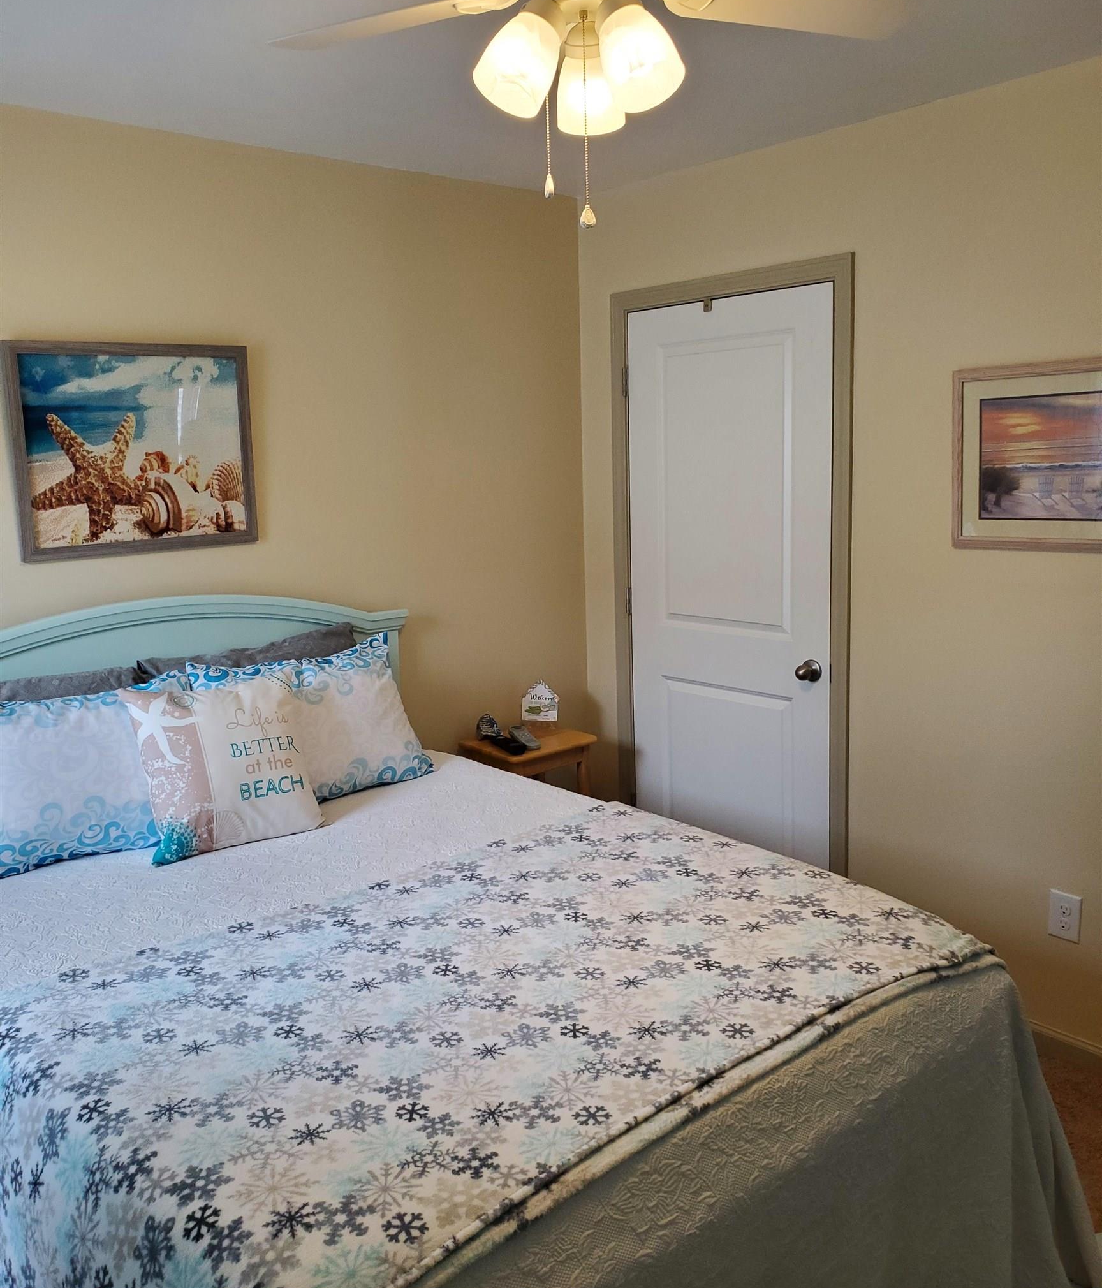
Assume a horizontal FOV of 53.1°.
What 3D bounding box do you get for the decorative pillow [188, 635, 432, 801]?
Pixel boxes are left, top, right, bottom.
[{"bbox_3d":[-0.654,0.217,3.021,0.640,0.425,0.160,-11,-6,-41],"label":"decorative pillow"}]

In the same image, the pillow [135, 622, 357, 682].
[{"bbox_3d":[-0.776,0.203,3.024,0.640,0.430,0.140,-11,1,-41],"label":"pillow"}]

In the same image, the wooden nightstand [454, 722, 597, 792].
[{"bbox_3d":[-0.070,0.656,3.658,0.362,0.693,0.335,-11,14,-41],"label":"wooden nightstand"}]

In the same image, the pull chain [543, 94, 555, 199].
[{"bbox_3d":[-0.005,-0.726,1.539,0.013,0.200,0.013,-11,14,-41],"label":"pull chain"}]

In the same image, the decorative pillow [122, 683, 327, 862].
[{"bbox_3d":[-0.785,0.282,2.676,0.420,0.415,0.130,-10,-6,-38],"label":"decorative pillow"}]

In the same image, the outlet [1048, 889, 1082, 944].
[{"bbox_3d":[1.315,0.699,2.825,0.008,0.122,0.080,-11,14,-41],"label":"outlet"}]

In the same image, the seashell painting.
[{"bbox_3d":[-1.056,-0.499,2.832,0.625,0.527,0.024,-11,14,-41],"label":"seashell painting"}]

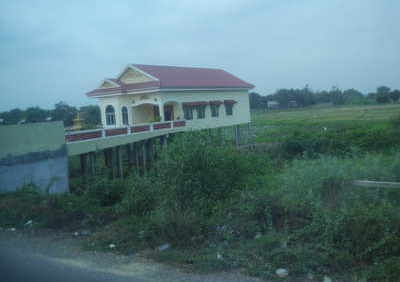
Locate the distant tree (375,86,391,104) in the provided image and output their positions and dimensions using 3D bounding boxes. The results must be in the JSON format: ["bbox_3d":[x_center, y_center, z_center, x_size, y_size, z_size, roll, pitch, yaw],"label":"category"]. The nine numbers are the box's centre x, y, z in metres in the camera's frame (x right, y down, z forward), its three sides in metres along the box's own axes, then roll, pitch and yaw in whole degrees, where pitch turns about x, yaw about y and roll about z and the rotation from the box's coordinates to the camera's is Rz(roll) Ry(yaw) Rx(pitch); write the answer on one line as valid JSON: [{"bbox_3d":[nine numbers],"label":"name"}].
[{"bbox_3d":[78.970,-20.121,200.000,6.920,7.790,6.920,-2,5,22],"label":"distant tree"}]

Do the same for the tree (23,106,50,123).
[{"bbox_3d":[-66.800,-10.894,190.000,10.690,7.400,10.690,-5,5,-19],"label":"tree"}]

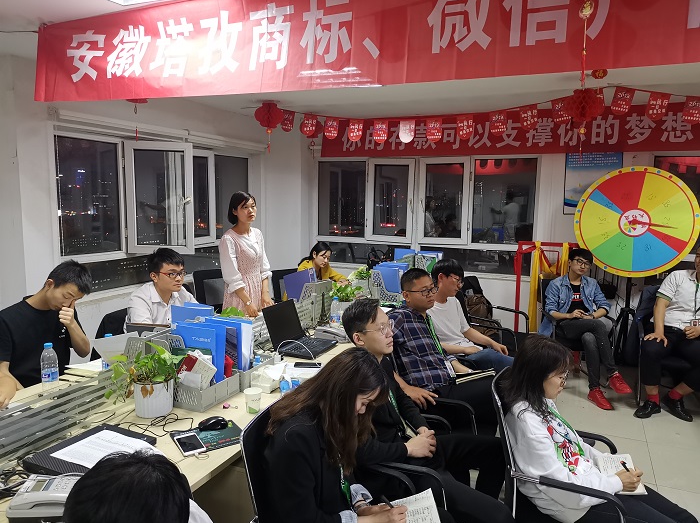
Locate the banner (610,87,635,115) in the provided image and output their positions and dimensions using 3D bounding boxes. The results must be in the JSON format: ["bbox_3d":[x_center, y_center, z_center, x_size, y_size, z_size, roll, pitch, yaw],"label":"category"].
[{"bbox_3d":[2.358,-1.392,4.750,0.185,0.240,0.012,12,10,21],"label":"banner"}]

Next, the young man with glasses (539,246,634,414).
[{"bbox_3d":[1.922,0.498,4.583,0.580,1.200,0.750,1,7,3],"label":"young man with glasses"}]

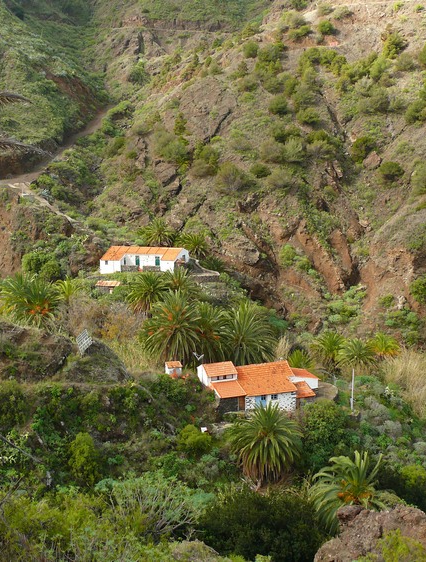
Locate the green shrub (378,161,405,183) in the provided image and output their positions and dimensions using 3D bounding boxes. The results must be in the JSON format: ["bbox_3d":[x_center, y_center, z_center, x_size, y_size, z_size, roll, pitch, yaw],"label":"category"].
[{"bbox_3d":[40.730,-24.990,173.000,5.760,4.870,5.470,0,12,0],"label":"green shrub"}]

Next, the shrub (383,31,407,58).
[{"bbox_3d":[43.000,-55.730,178.630,6.130,6.300,5.820,3,14,13],"label":"shrub"}]

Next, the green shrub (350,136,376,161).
[{"bbox_3d":[35.730,-31.220,180.000,5.990,5.990,5.690,0,12,0],"label":"green shrub"}]

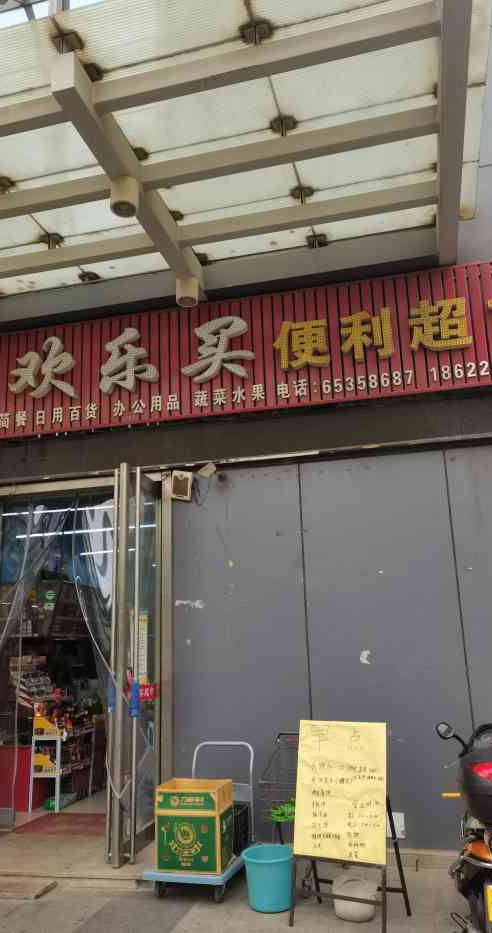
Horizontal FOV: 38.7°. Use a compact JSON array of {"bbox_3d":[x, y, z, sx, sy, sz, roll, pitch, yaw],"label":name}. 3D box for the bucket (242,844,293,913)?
[{"bbox_3d":[0.145,2.591,4.413,0.320,0.300,0.320,-2,-15,0],"label":"bucket"}]

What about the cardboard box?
[{"bbox_3d":[-0.343,2.427,4.765,0.420,0.490,0.400,-5,-15,12],"label":"cardboard box"}]

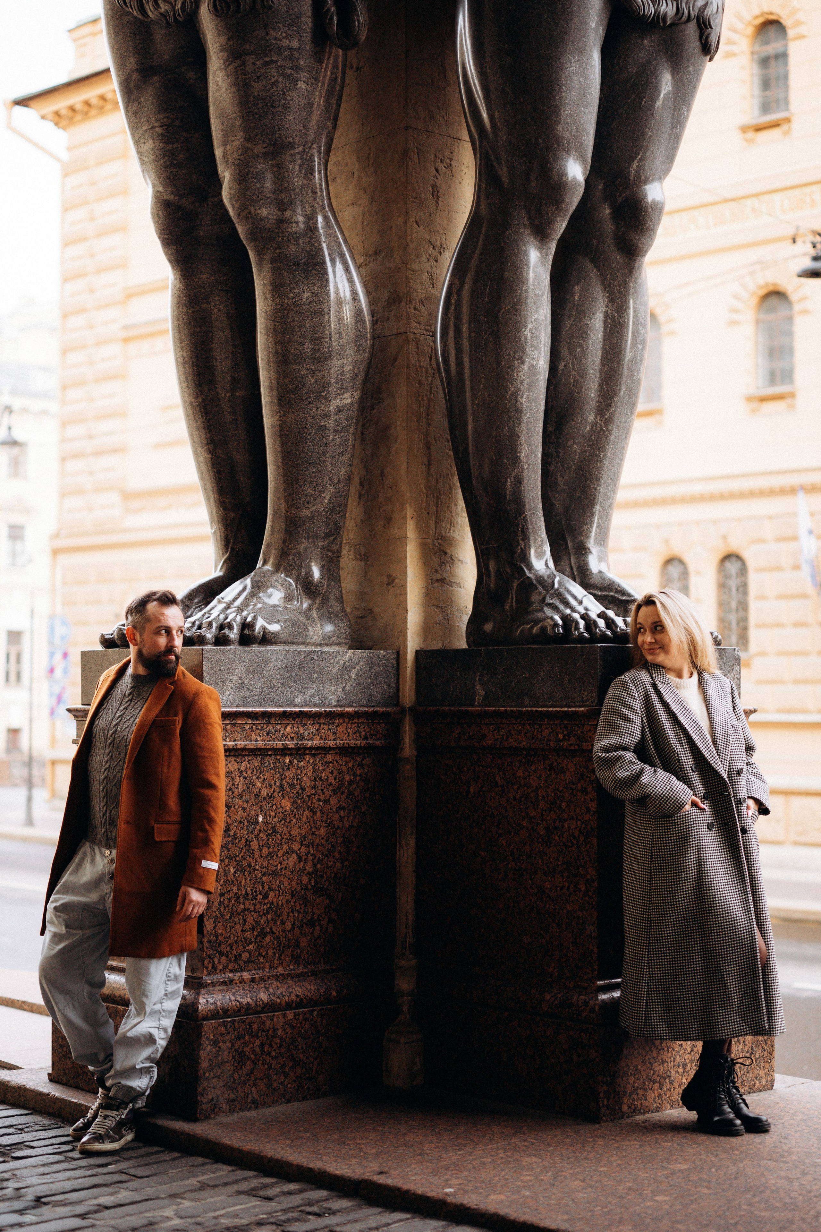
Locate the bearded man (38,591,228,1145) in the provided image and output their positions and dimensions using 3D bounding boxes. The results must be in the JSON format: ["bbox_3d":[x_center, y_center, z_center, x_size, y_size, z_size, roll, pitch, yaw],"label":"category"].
[{"bbox_3d":[-0.903,0.810,6.110,0.570,1.782,0.460,-3,-4,44],"label":"bearded man"}]

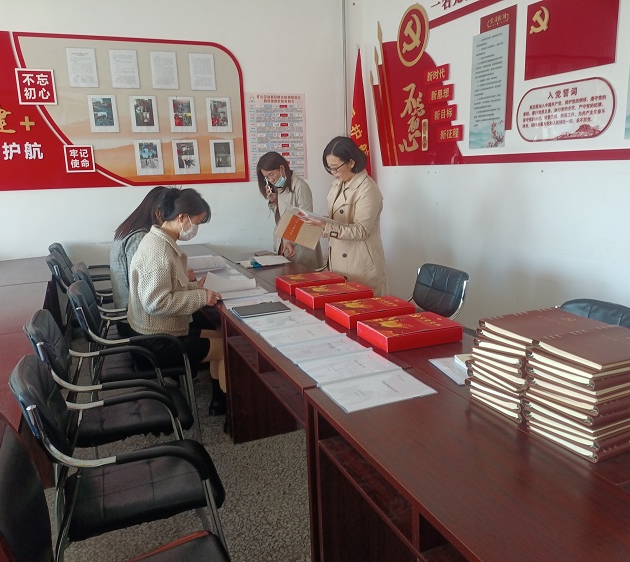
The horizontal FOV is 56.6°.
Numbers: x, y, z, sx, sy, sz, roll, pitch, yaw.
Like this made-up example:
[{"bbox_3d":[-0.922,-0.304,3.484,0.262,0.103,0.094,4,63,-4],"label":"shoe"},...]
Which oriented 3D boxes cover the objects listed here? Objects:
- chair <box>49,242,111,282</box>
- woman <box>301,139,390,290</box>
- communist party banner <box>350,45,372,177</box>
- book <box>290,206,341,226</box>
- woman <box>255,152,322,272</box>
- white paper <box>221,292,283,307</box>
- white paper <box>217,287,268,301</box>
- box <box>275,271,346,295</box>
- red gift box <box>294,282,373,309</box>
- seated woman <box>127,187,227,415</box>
[{"bbox_3d":[-1.754,0.124,4.678,0.570,0.900,0.530,-7,12,-22],"label":"chair"},{"bbox_3d":[0.188,-0.087,3.614,0.470,1.578,0.450,-9,13,-31],"label":"woman"},{"bbox_3d":[0.465,-1.475,5.621,0.300,1.392,0.170,1,12,14],"label":"communist party banner"},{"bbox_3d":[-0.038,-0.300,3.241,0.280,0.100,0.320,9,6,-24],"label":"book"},{"bbox_3d":[-0.189,-0.225,4.541,0.440,1.499,0.440,-10,14,-35],"label":"woman"},{"bbox_3d":[-0.311,0.100,3.022,0.300,0.010,0.215,-7,12,-22],"label":"white paper"},{"bbox_3d":[-0.393,0.064,3.215,0.295,0.010,0.215,-7,12,-22],"label":"white paper"},{"bbox_3d":[-0.020,0.012,3.287,0.330,0.058,0.240,-7,12,-22],"label":"box"},{"bbox_3d":[0.103,0.072,2.965,0.330,0.058,0.240,-7,12,-22],"label":"red gift box"},{"bbox_3d":[-0.728,0.192,3.106,0.550,1.294,0.460,-7,12,-22],"label":"seated woman"}]

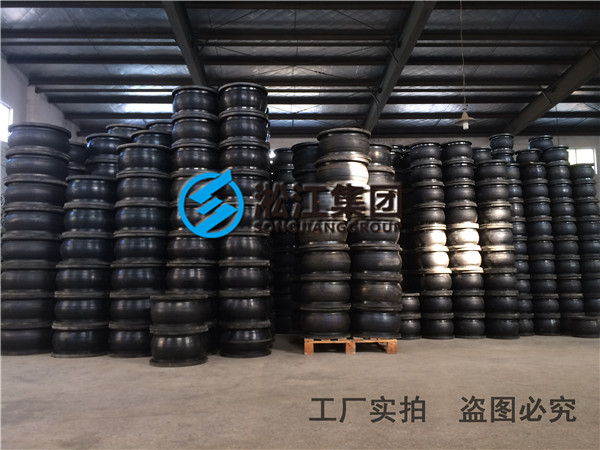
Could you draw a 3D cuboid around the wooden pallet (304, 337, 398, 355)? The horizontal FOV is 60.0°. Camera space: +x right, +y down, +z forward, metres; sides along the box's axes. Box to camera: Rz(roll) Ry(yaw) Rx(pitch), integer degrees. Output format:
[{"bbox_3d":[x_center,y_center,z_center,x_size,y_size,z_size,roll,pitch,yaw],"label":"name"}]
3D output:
[{"bbox_3d":[0.511,1.321,5.912,0.960,0.152,1.060,0,-7,-2],"label":"wooden pallet"}]

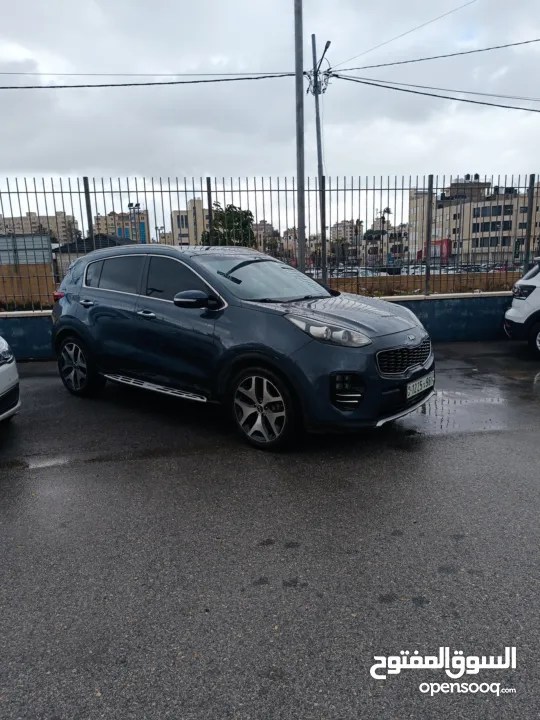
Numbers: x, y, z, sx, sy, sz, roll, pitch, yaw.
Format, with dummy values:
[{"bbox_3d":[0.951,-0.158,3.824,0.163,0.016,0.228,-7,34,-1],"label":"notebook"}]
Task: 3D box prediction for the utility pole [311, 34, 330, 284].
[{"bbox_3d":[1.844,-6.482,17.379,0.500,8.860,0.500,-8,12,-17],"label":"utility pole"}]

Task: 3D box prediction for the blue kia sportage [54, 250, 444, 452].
[{"bbox_3d":[-0.561,-0.392,5.204,4.480,1.640,1.900,8,15,39],"label":"blue kia sportage"}]

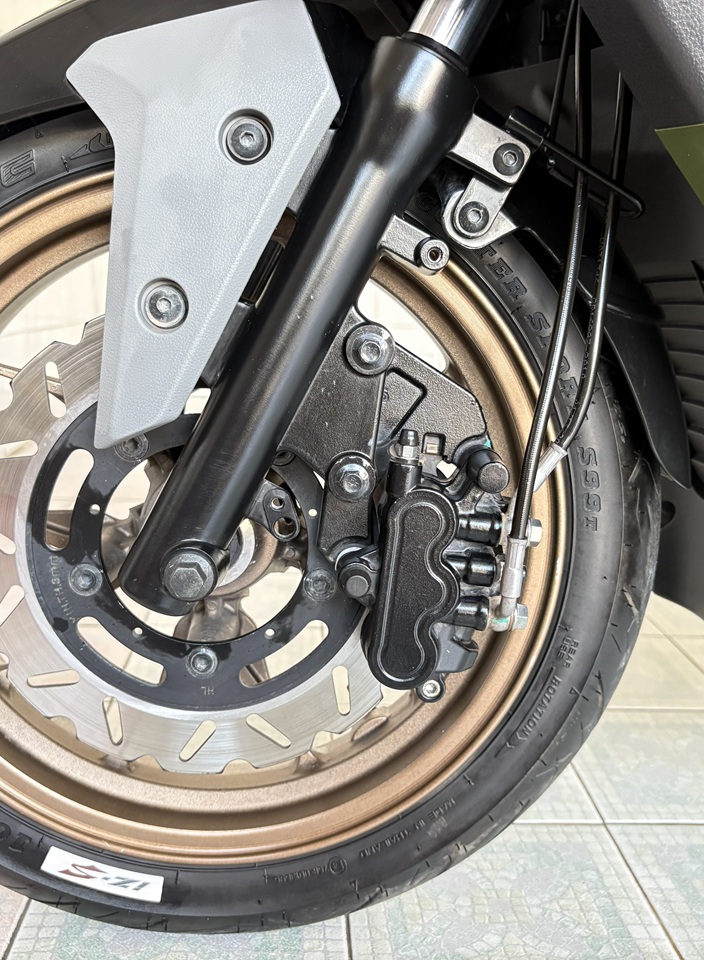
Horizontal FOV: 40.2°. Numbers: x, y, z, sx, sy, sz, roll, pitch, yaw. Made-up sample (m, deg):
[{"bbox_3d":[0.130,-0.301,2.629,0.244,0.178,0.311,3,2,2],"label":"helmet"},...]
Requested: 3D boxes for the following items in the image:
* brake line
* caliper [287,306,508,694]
[{"bbox_3d":[0.116,-0.087,0.501,0.074,0.320,0.107,2,12,-3],"label":"brake line"},{"bbox_3d":[0.018,0.018,0.501,0.110,0.206,0.081,2,12,-3],"label":"caliper"}]

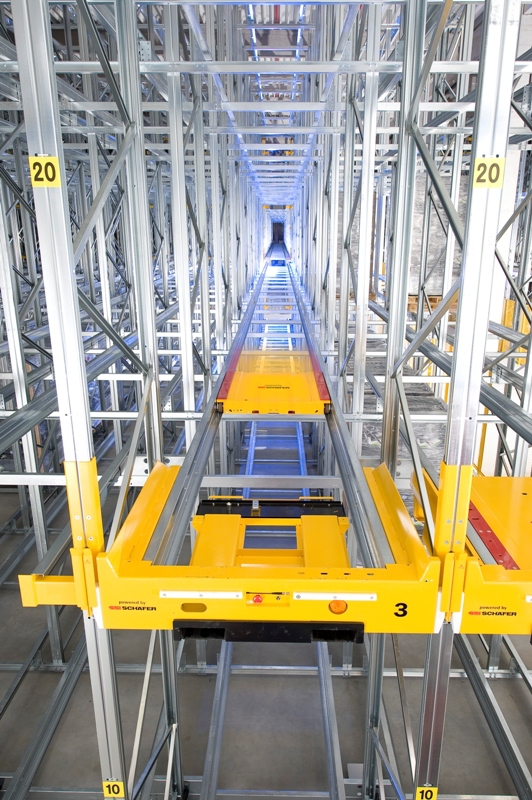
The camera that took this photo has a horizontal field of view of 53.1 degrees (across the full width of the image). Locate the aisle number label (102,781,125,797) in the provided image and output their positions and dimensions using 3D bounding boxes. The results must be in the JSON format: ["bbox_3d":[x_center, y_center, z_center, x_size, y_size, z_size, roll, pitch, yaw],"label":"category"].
[{"bbox_3d":[-0.706,1.803,2.466,0.095,0.095,0.004,0,16,1],"label":"aisle number label"}]

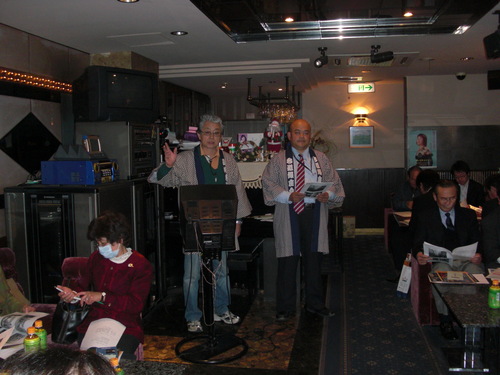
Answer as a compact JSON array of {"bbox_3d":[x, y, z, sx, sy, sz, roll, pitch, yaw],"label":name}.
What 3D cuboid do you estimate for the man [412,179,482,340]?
[{"bbox_3d":[1.590,0.514,4.214,0.560,1.130,0.800,0,5,10],"label":"man"}]

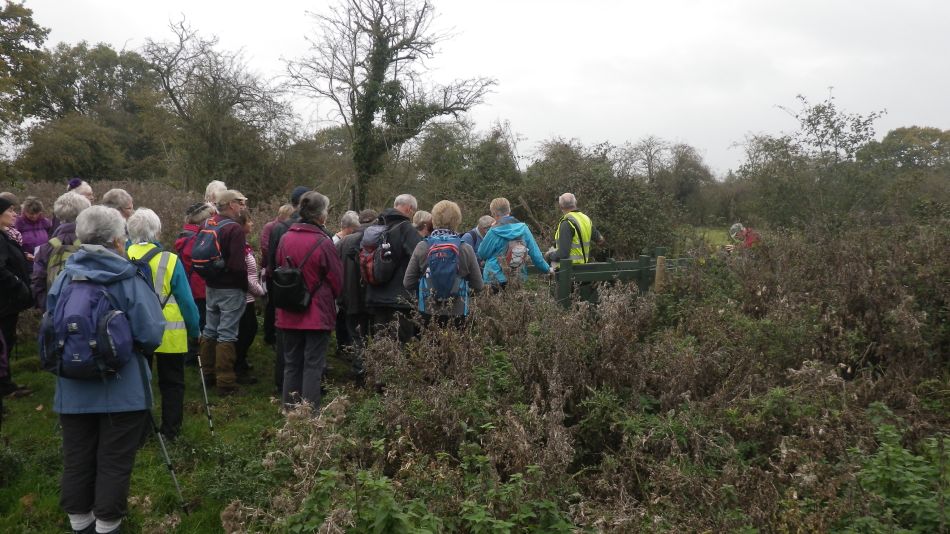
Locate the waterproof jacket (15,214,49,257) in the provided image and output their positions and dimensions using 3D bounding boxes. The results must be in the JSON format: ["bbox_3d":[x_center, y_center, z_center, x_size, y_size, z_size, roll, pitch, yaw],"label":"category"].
[{"bbox_3d":[-4.508,-0.188,7.233,0.480,0.700,0.360,-5,7,-42],"label":"waterproof jacket"}]

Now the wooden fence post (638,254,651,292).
[{"bbox_3d":[1.947,0.391,8.149,0.120,1.050,0.120,-1,6,-14],"label":"wooden fence post"}]

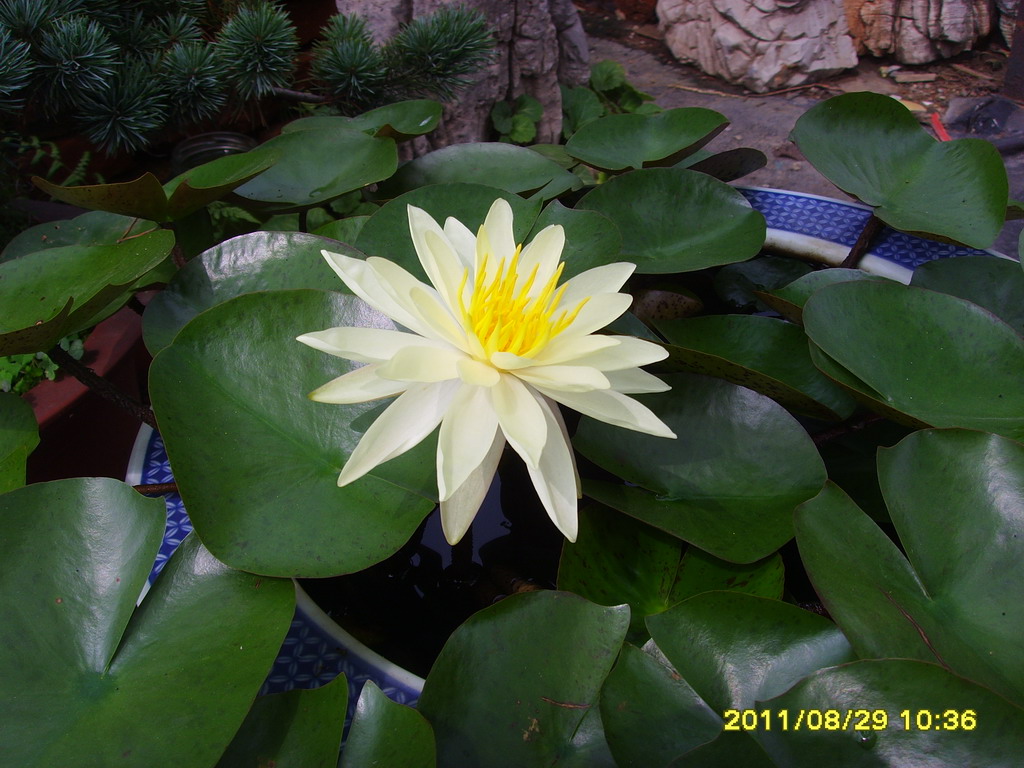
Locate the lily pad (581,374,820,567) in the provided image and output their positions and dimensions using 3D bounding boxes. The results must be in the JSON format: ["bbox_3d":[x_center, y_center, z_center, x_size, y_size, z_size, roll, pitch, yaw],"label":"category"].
[{"bbox_3d":[0.075,0.034,0.465,0.104,0.025,0.100,-6,41,2],"label":"lily pad"}]

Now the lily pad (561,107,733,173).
[{"bbox_3d":[0.079,-0.144,0.680,0.096,0.020,0.075,-6,37,2],"label":"lily pad"}]

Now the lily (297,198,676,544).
[{"bbox_3d":[-0.009,-0.005,0.430,0.138,0.068,0.128,-4,39,0],"label":"lily"}]

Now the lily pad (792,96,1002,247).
[{"bbox_3d":[0.208,-0.115,0.620,0.115,0.030,0.105,3,55,-5],"label":"lily pad"}]

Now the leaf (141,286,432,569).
[{"bbox_3d":[-0.083,0.019,0.450,0.118,0.022,0.128,-4,55,0],"label":"leaf"}]

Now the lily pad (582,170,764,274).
[{"bbox_3d":[0.084,-0.086,0.610,0.101,0.018,0.096,-4,43,0],"label":"lily pad"}]

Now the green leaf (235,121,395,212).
[{"bbox_3d":[-0.114,-0.124,0.660,0.098,0.022,0.088,-4,46,0],"label":"green leaf"}]

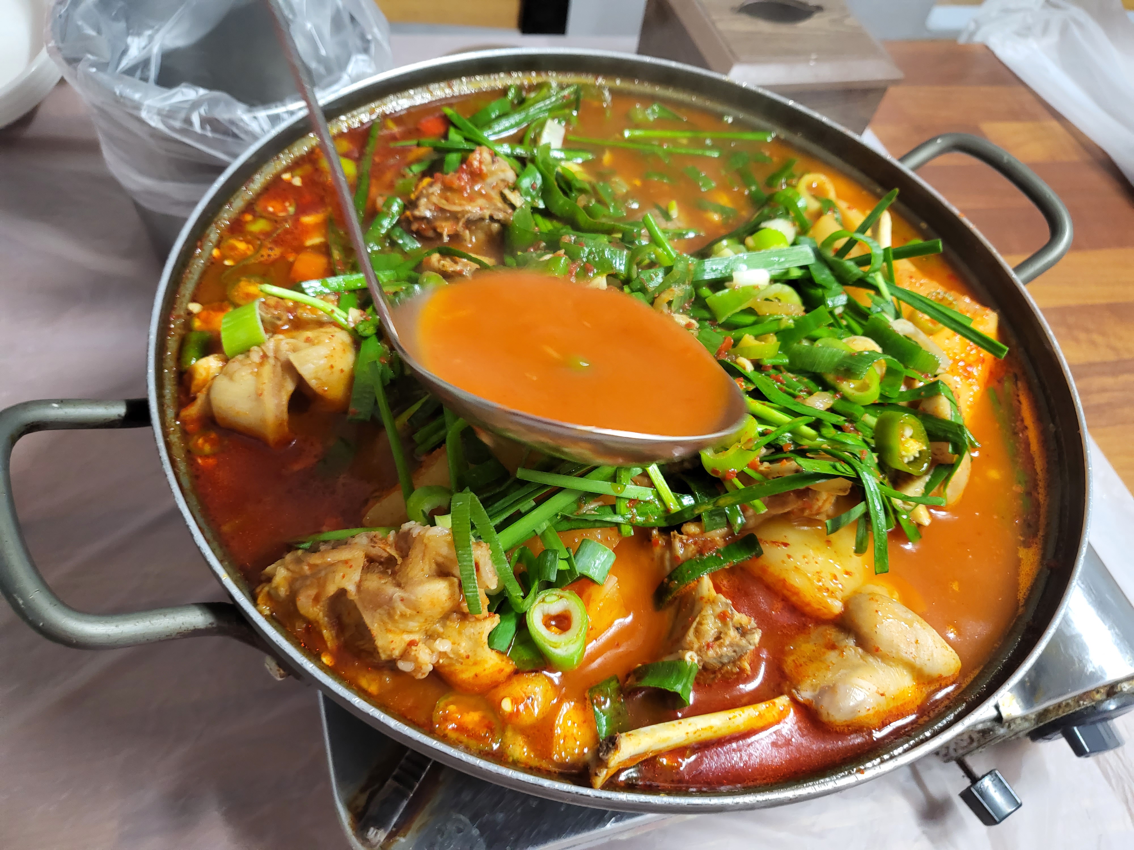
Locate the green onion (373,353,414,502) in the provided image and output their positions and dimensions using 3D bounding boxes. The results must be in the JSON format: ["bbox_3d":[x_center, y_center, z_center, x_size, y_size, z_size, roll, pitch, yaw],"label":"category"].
[{"bbox_3d":[-0.065,0.001,0.314,0.005,0.004,0.061,-10,60,-17],"label":"green onion"}]

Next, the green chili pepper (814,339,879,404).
[{"bbox_3d":[0.118,-0.023,0.360,0.017,0.012,0.029,-37,77,-29],"label":"green chili pepper"}]

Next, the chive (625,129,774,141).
[{"bbox_3d":[0.063,-0.137,0.404,0.075,0.004,0.004,-3,56,-12],"label":"chive"}]

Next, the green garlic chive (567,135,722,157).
[{"bbox_3d":[0.036,-0.129,0.394,0.072,0.003,0.003,3,55,-8],"label":"green garlic chive"}]

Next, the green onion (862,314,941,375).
[{"bbox_3d":[0.145,-0.033,0.369,0.033,0.007,0.013,35,71,8],"label":"green onion"}]

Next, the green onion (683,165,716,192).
[{"bbox_3d":[0.060,-0.112,0.388,0.006,0.002,0.016,-33,66,-28],"label":"green onion"}]

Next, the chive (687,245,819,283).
[{"bbox_3d":[0.086,-0.074,0.390,0.064,0.004,0.010,-9,77,-16],"label":"chive"}]

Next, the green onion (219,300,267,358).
[{"bbox_3d":[-0.110,-0.033,0.290,0.013,0.014,0.014,-20,59,-3],"label":"green onion"}]

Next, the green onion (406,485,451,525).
[{"bbox_3d":[-0.049,0.029,0.300,0.014,0.009,0.017,1,73,-10],"label":"green onion"}]

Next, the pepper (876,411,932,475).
[{"bbox_3d":[0.114,0.006,0.289,0.018,0.011,0.021,-8,82,-39],"label":"pepper"}]

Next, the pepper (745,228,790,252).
[{"bbox_3d":[0.093,-0.084,0.401,0.021,0.011,0.014,-3,56,-12],"label":"pepper"}]

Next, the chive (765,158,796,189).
[{"bbox_3d":[0.113,-0.131,0.448,0.006,0.004,0.030,36,57,15],"label":"chive"}]

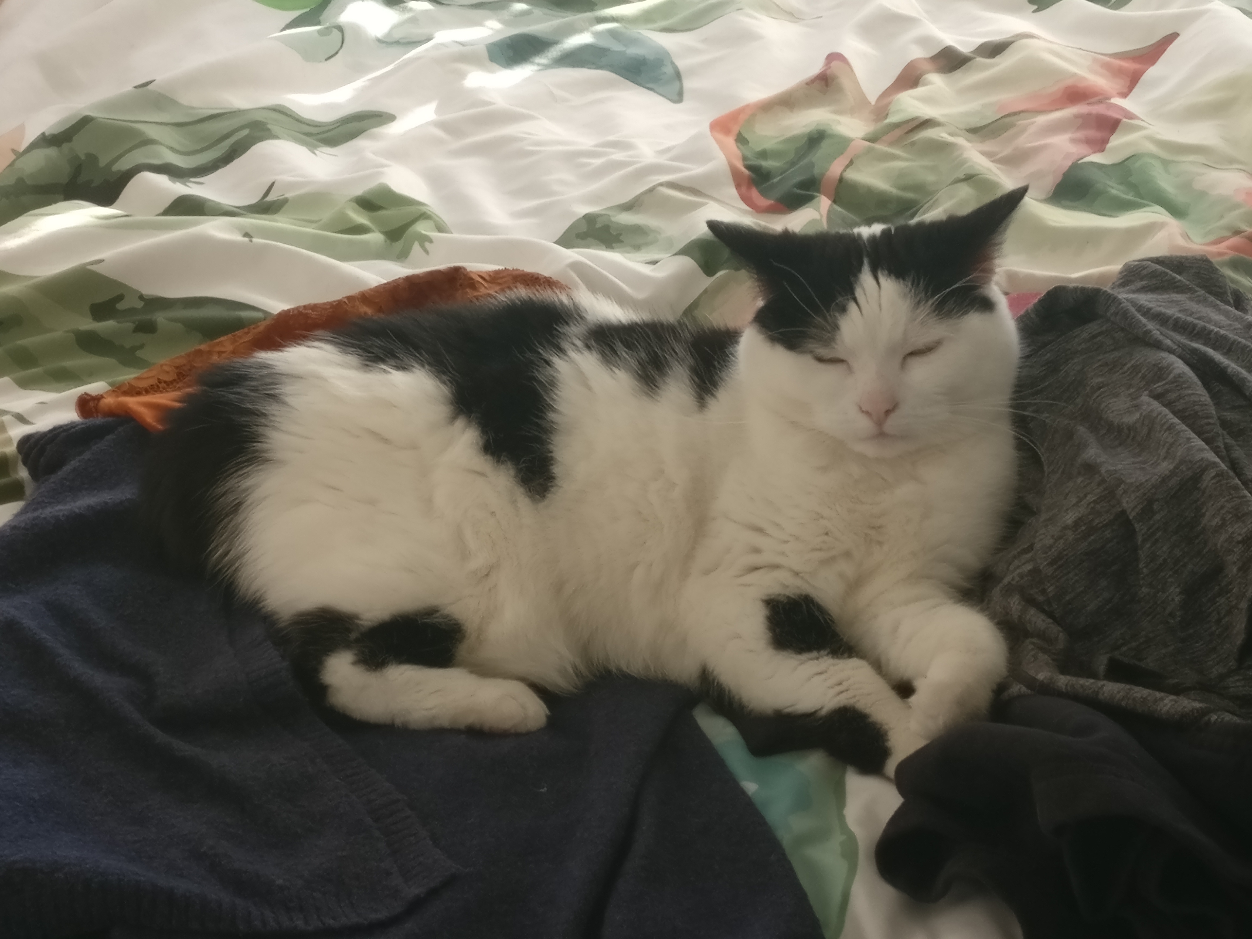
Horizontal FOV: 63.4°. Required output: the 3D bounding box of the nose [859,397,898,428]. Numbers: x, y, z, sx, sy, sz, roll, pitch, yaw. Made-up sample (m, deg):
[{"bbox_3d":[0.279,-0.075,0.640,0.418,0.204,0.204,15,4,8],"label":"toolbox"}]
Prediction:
[{"bbox_3d":[0.123,-0.028,0.492,0.019,0.013,0.012,-5,14,15],"label":"nose"}]

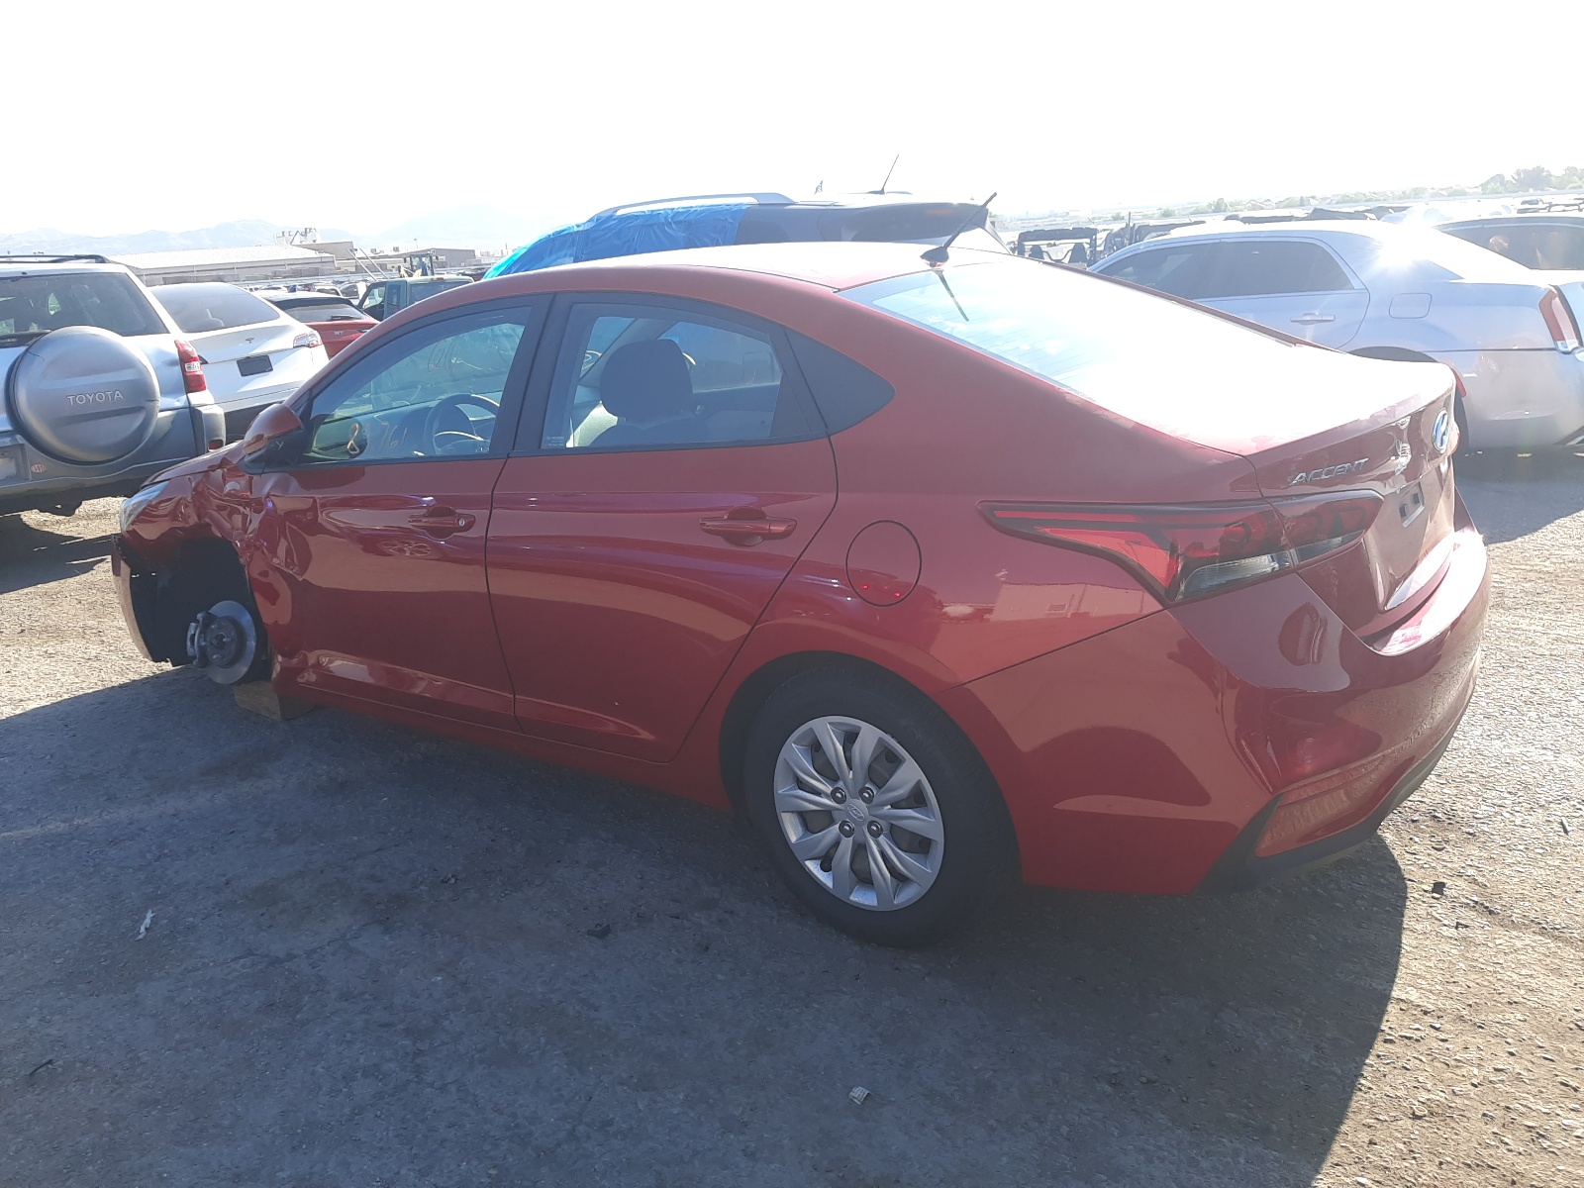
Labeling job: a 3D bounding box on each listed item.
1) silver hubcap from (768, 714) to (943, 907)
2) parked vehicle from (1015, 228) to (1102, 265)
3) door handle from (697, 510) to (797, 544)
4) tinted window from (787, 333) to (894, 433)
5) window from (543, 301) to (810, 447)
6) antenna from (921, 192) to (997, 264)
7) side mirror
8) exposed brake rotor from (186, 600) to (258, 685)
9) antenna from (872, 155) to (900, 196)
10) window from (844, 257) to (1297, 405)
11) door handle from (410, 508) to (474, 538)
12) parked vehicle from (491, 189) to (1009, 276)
[{"bbox_3d":[0.170,0.439,2.468,0.410,0.410,0.150,8,20,36],"label":"silver hubcap"},{"bbox_3d":[4.495,-5.196,20.149,1.600,1.900,3.100,0,17,13],"label":"parked vehicle"},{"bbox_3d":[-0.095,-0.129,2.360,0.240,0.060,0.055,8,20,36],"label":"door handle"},{"bbox_3d":[0.085,-0.422,2.362,0.290,0.215,0.045,5,-6,30],"label":"tinted window"},{"bbox_3d":[-0.259,-0.482,2.614,0.790,0.370,0.060,8,-5,36],"label":"window"},{"bbox_3d":[0.394,-0.867,2.845,0.210,0.155,0.055,8,20,36],"label":"antenna"},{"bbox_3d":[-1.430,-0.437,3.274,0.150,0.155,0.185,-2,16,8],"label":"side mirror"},{"bbox_3d":[-1.902,0.167,3.988,0.285,0.280,0.080,3,17,25],"label":"exposed brake rotor"},{"bbox_3d":[0.599,-2.668,7.577,0.200,0.270,0.060,8,20,34],"label":"antenna"},{"bbox_3d":[0.679,-0.628,2.705,0.810,0.090,1.220,29,31,27],"label":"window"},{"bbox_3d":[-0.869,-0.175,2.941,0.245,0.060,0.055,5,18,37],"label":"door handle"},{"bbox_3d":[-0.807,-1.955,8.832,4.600,1.700,1.840,8,20,34],"label":"parked vehicle"}]

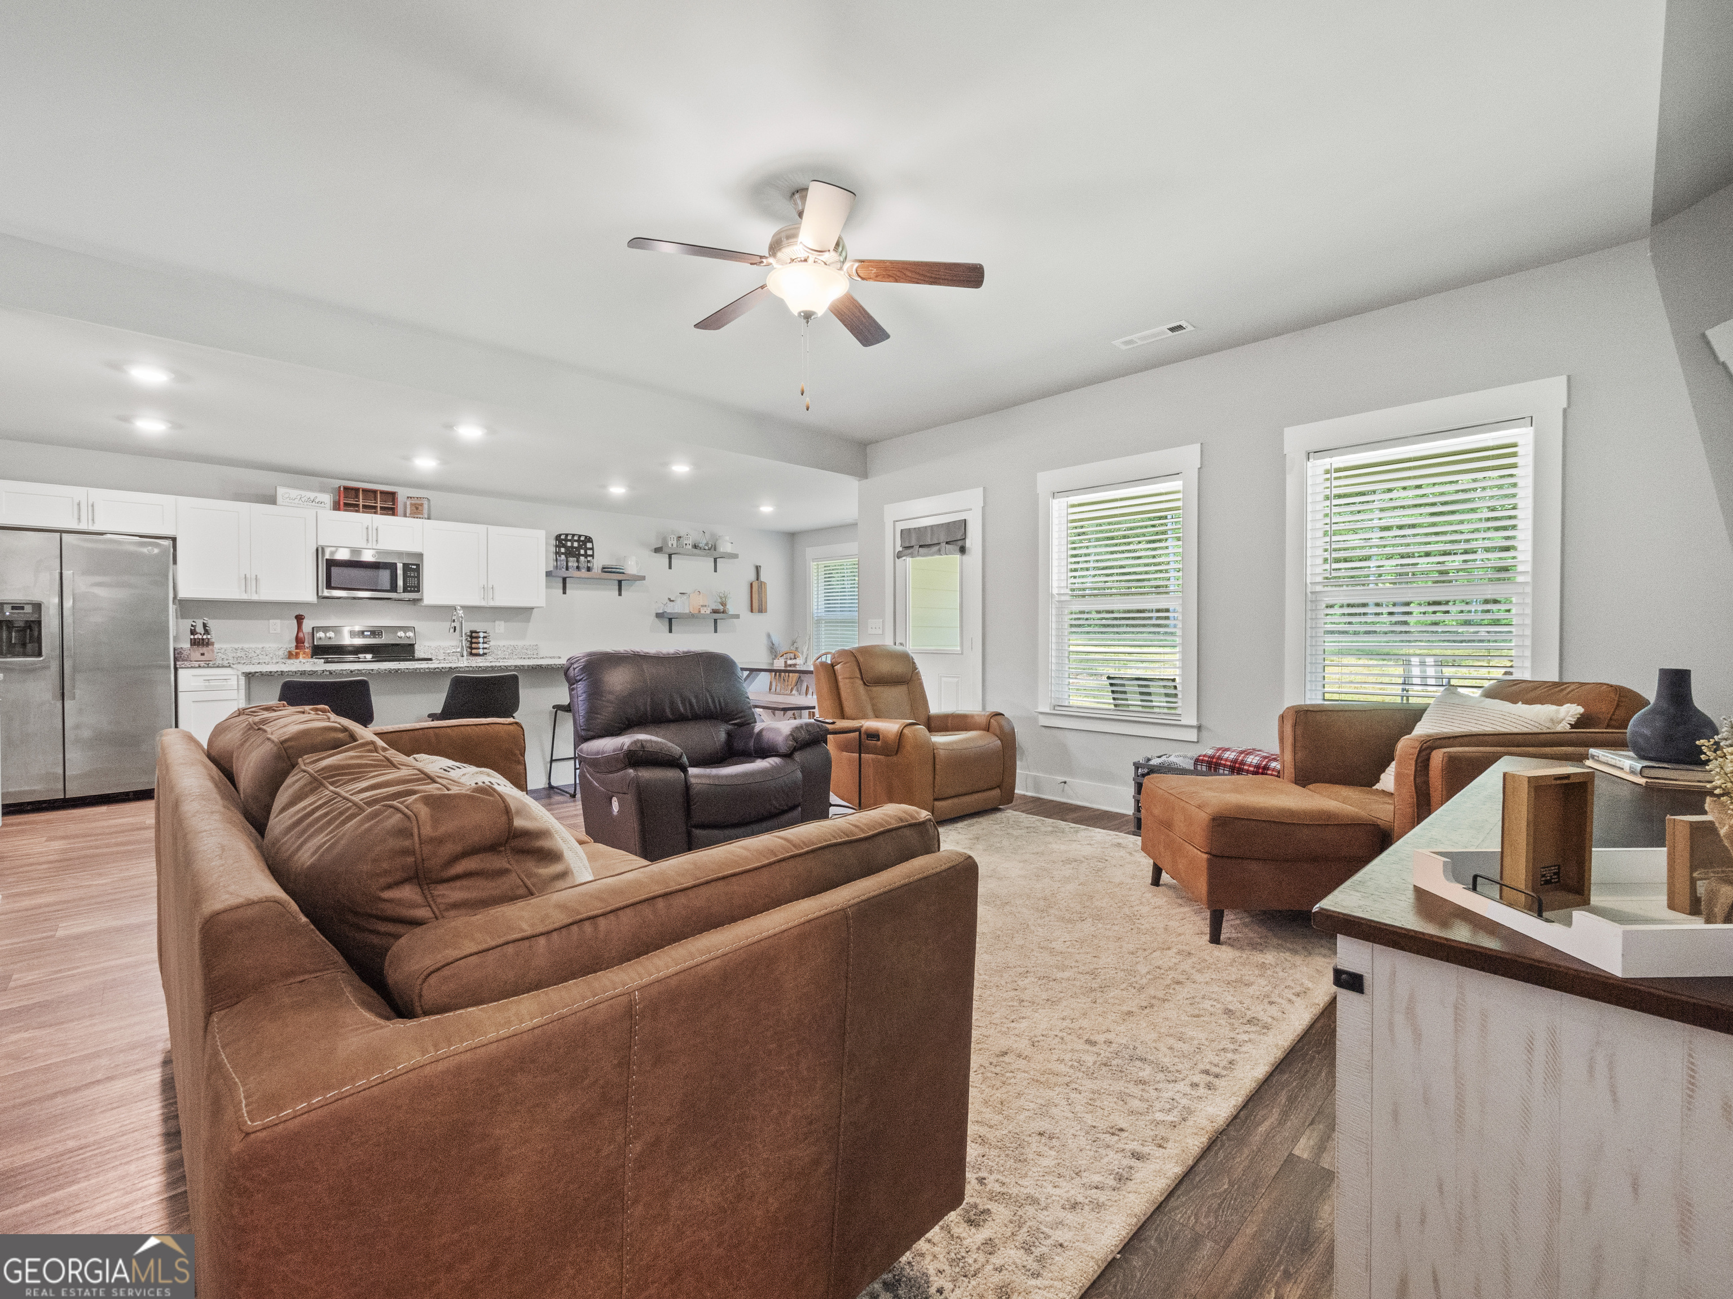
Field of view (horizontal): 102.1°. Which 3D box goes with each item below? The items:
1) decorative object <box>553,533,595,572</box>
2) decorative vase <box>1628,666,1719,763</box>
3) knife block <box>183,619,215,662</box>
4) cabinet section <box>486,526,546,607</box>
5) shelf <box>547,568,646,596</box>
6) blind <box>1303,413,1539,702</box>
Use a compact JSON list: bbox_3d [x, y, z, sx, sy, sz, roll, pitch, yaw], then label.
[{"bbox_3d":[-3.086,-1.025,7.465,0.410,0.420,0.100,-2,2,-44],"label":"decorative object"},{"bbox_3d":[1.801,0.145,1.560,0.137,0.207,0.137,-2,2,-44],"label":"decorative vase"},{"bbox_3d":[-5.063,-0.072,5.343,0.140,0.330,0.220,-2,2,-44],"label":"knife block"},{"bbox_3d":[-3.561,-0.807,7.057,0.543,0.766,0.320,-1,2,-44],"label":"cabinet section"},{"bbox_3d":[-2.989,-0.720,7.779,0.230,0.236,1.046,1,2,45],"label":"shelf"},{"bbox_3d":[2.597,-0.299,3.361,0.846,1.433,0.055,1,2,45],"label":"blind"}]

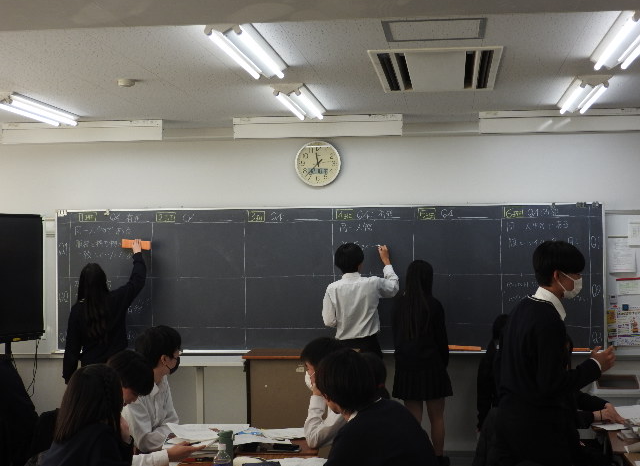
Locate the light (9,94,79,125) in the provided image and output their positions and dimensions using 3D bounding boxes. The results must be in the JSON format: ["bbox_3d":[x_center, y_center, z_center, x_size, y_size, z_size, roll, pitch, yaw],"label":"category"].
[{"bbox_3d":[-1.952,-0.828,7.590,0.209,0.080,1.274,-1,-1,7],"label":"light"}]

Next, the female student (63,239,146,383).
[{"bbox_3d":[-1.743,0.917,9.039,0.643,1.730,0.430,-1,-1,7],"label":"female student"}]

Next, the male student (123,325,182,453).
[{"bbox_3d":[-0.817,1.094,5.520,0.560,1.266,0.460,-1,-1,28],"label":"male student"}]

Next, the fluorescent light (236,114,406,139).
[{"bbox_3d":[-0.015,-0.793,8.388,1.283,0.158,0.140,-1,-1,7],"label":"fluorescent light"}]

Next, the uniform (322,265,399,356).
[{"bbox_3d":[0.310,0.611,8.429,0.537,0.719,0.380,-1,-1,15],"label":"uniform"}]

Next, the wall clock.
[{"bbox_3d":[-0.018,-0.548,8.877,0.370,0.370,0.050,-1,-1,7],"label":"wall clock"}]

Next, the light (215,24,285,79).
[{"bbox_3d":[-0.351,-0.883,5.468,0.209,0.080,1.264,-1,-1,7],"label":"light"}]

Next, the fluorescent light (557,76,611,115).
[{"bbox_3d":[1.698,-0.872,7.155,0.209,0.080,1.283,-1,-1,7],"label":"fluorescent light"}]

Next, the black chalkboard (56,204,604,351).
[{"bbox_3d":[0.018,0.374,8.846,4.405,1.160,0.080,-1,-1,7],"label":"black chalkboard"}]

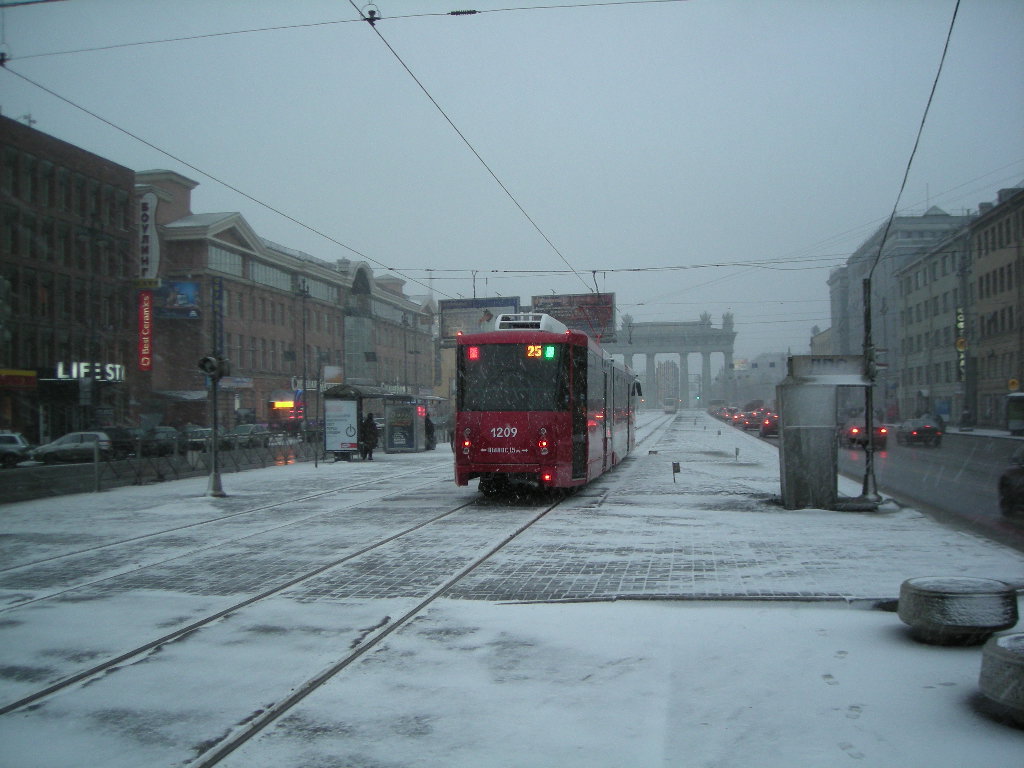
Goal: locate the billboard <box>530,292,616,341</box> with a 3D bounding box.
[{"bbox_3d":[7.451,-8.118,126.000,10.400,5.900,0.800,-1,-1,12],"label":"billboard"}]

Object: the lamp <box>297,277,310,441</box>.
[{"bbox_3d":[-14.699,-1.505,73.000,0.850,11.500,0.800,-1,-1,9],"label":"lamp"}]

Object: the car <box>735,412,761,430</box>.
[{"bbox_3d":[18.823,2.934,81.000,1.750,1.450,4.400,-1,-1,9],"label":"car"}]

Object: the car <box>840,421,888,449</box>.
[{"bbox_3d":[17.007,2.452,50.420,1.720,1.430,4.300,-1,-1,9],"label":"car"}]

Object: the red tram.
[{"bbox_3d":[1.867,0.604,29.257,2.500,3.400,20.600,-1,-1,9],"label":"red tram"}]

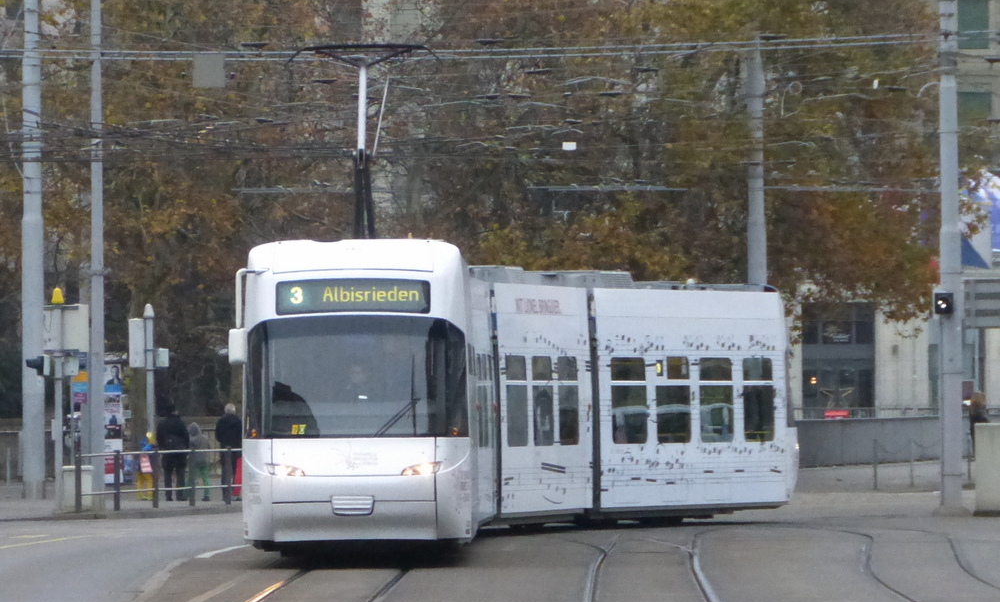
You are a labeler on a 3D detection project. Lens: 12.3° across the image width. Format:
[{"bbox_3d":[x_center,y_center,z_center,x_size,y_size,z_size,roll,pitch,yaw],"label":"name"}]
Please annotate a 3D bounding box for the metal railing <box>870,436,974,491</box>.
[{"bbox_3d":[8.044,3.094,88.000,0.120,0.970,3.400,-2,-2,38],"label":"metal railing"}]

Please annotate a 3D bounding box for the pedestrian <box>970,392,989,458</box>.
[{"bbox_3d":[11.710,3.076,113.000,0.460,1.660,0.480,0,-1,-6],"label":"pedestrian"}]

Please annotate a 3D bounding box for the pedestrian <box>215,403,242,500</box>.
[{"bbox_3d":[-4.718,2.643,81.000,0.540,1.730,0.380,0,-1,3],"label":"pedestrian"}]

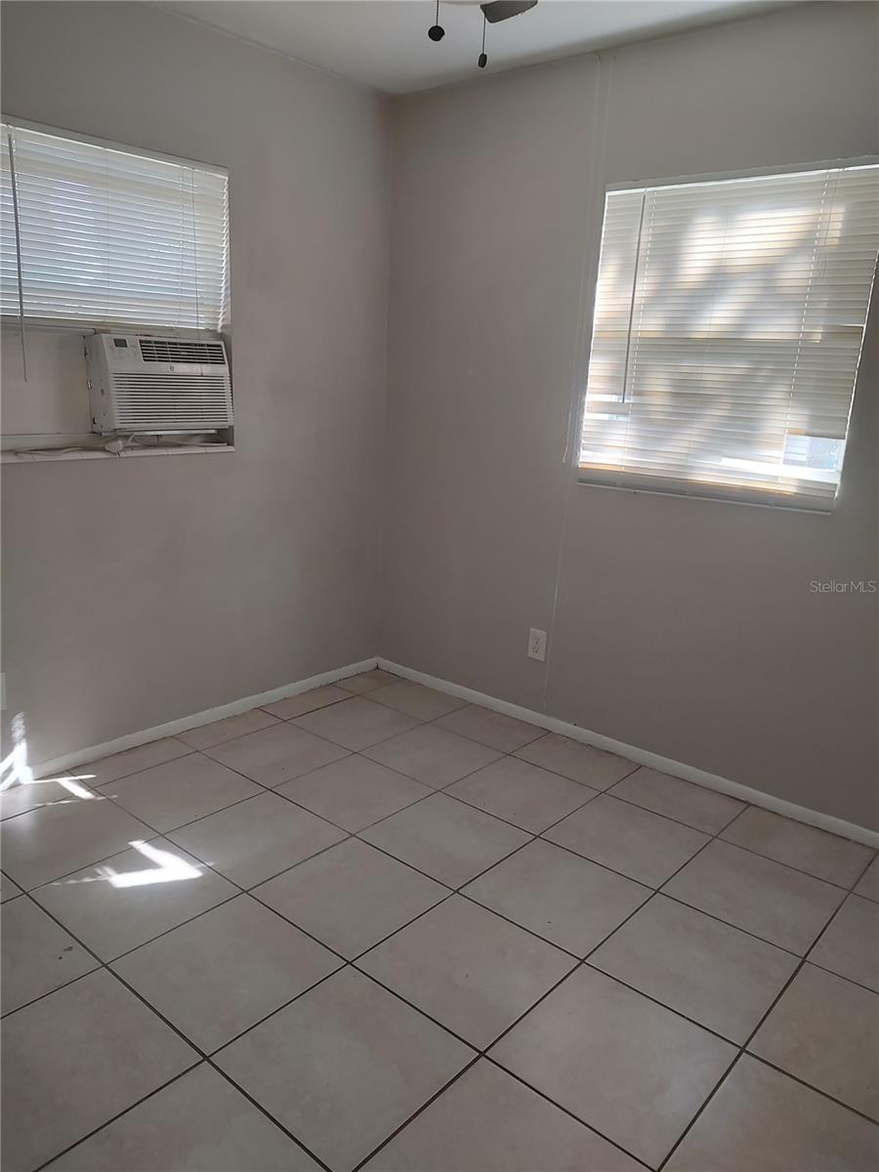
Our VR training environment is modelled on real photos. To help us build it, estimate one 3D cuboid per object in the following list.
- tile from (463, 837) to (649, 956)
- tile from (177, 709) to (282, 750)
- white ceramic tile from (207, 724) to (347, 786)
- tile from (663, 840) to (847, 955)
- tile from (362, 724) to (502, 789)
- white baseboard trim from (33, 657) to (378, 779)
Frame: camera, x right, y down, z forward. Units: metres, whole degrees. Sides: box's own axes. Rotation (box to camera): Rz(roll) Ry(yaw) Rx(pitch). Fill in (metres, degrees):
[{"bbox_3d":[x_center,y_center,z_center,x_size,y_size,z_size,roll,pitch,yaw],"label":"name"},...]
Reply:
[{"bbox_3d":[0.327,0.852,2.258,0.396,0.010,0.396,14,17,38],"label":"tile"},{"bbox_3d":[-0.829,0.579,3.257,0.179,0.010,0.402,14,17,38],"label":"tile"},{"bbox_3d":[-0.602,0.636,3.073,0.402,0.010,0.402,14,17,38],"label":"white ceramic tile"},{"bbox_3d":[0.912,0.891,2.365,0.402,0.010,0.402,14,17,38],"label":"tile"},{"bbox_3d":[-0.025,0.638,3.057,0.396,0.010,0.396,14,17,38],"label":"tile"},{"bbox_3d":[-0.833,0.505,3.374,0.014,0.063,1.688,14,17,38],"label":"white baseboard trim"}]

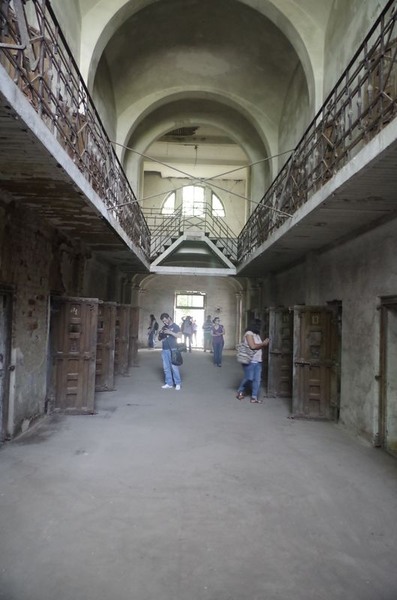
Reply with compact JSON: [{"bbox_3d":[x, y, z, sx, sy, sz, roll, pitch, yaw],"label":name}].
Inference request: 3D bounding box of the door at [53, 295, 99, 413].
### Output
[{"bbox_3d":[-2.040,0.911,7.402,0.735,1.900,0.070,2,-2,-5],"label":"door"}]

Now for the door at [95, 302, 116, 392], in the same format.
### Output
[{"bbox_3d":[-2.111,0.991,9.590,0.735,1.900,0.070,3,-2,-21],"label":"door"}]

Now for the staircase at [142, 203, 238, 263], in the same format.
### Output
[{"bbox_3d":[-0.129,-1.865,14.279,2.690,2.100,0.800,2,-2,-1],"label":"staircase"}]

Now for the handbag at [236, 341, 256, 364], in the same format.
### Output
[{"bbox_3d":[0.949,1.044,8.875,0.360,0.440,0.180,1,-2,24],"label":"handbag"}]

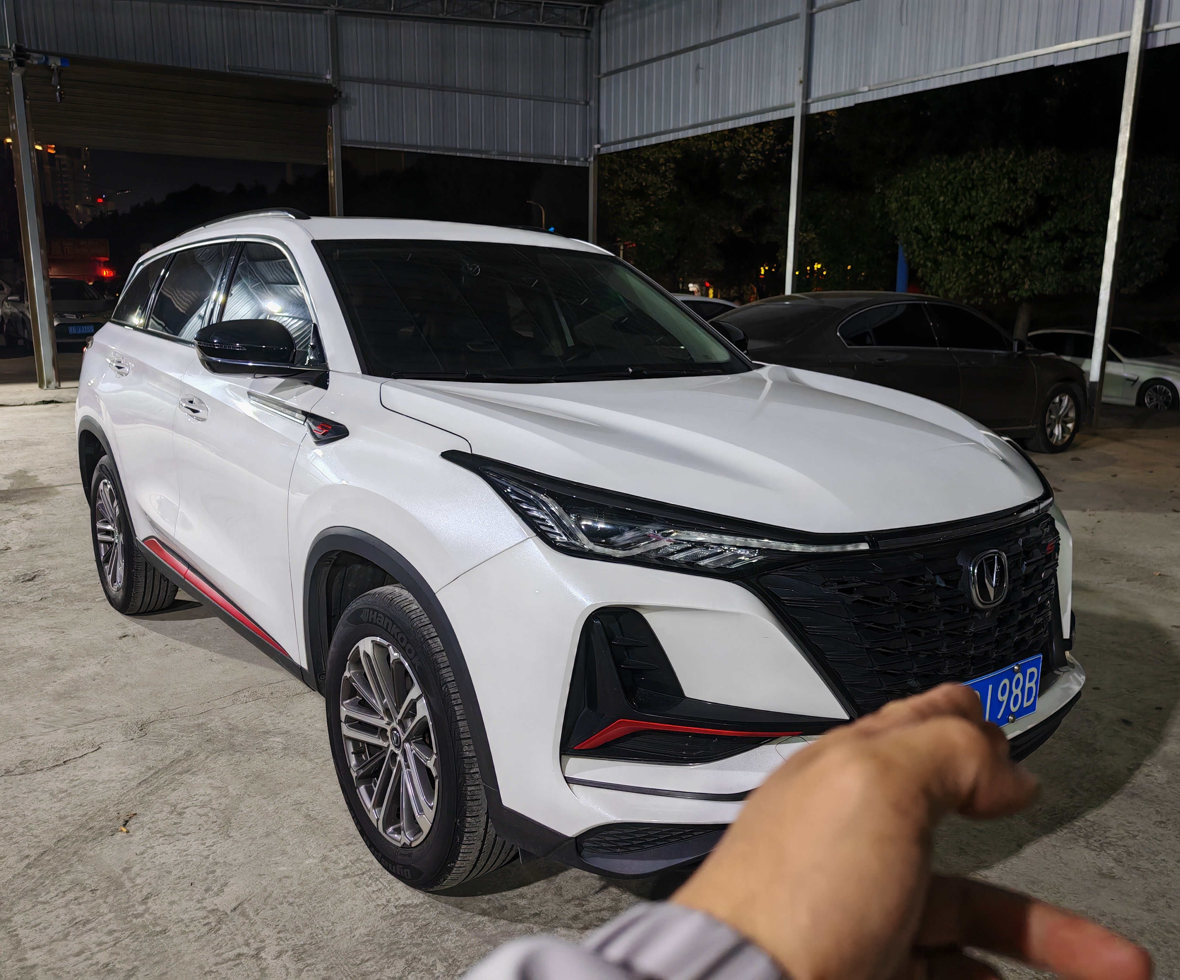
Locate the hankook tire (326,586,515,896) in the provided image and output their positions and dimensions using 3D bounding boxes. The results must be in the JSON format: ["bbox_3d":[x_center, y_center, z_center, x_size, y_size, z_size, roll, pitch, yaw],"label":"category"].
[{"bbox_3d":[-0.425,0.613,2.492,0.228,0.725,0.725,-7,13,-38],"label":"hankook tire"}]

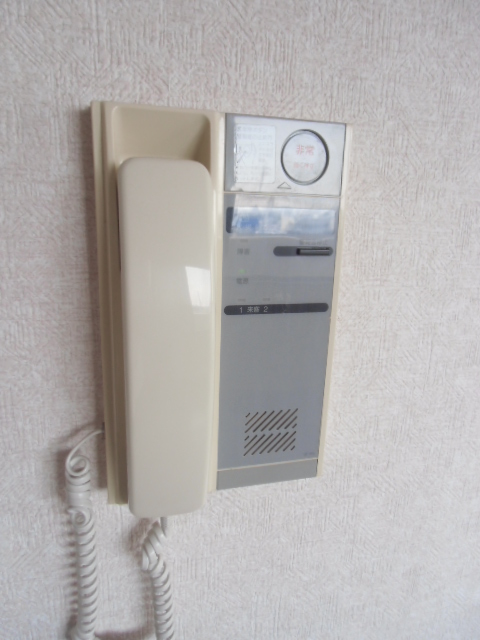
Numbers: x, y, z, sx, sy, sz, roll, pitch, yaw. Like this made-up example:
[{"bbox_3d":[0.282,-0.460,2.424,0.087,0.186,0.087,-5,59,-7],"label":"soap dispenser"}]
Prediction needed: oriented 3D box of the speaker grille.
[{"bbox_3d":[0.020,0.070,0.277,0.034,0.029,0.003,-2,15,-15],"label":"speaker grille"}]

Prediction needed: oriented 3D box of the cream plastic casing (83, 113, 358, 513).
[{"bbox_3d":[-0.008,0.002,0.250,0.136,0.218,0.043,-2,15,-15],"label":"cream plastic casing"}]

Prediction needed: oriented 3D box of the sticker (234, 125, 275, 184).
[{"bbox_3d":[0.008,-0.086,0.232,0.022,0.028,0.001,-2,15,-15],"label":"sticker"}]

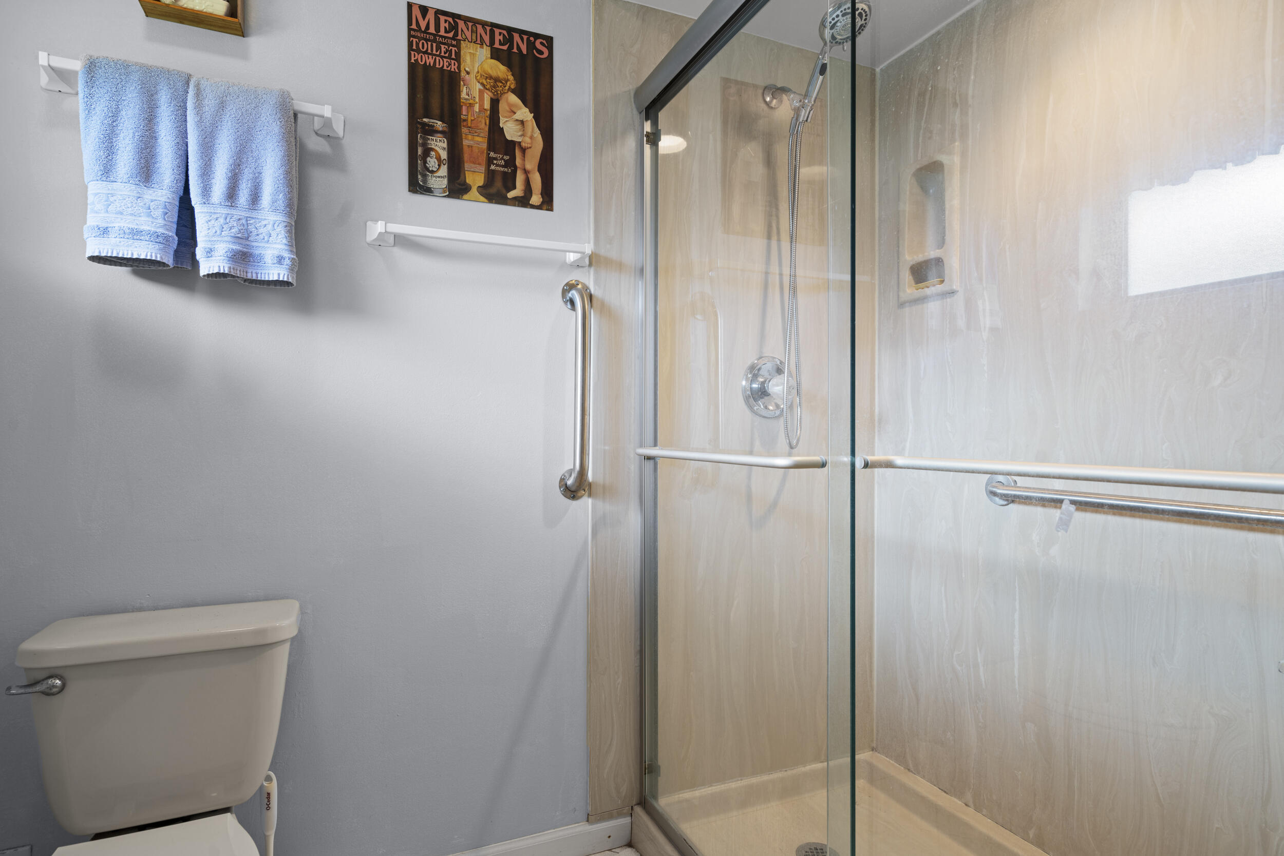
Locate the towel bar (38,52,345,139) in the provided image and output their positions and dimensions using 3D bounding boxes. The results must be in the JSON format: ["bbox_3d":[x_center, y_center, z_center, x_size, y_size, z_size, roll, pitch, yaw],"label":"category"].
[{"bbox_3d":[-0.842,-0.635,1.221,0.499,0.054,0.075,0,0,-23],"label":"towel bar"}]

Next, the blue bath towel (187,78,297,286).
[{"bbox_3d":[-0.759,-0.468,1.230,0.175,0.391,0.085,0,0,-23],"label":"blue bath towel"}]

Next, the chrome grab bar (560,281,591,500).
[{"bbox_3d":[-0.146,-0.091,1.521,0.078,0.535,0.078,0,0,-23],"label":"chrome grab bar"}]

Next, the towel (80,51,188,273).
[{"bbox_3d":[-0.911,-0.476,1.165,0.157,0.372,0.085,0,0,-23],"label":"towel"}]

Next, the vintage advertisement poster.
[{"bbox_3d":[-0.361,-0.723,1.464,0.325,0.415,0.006,0,0,-23],"label":"vintage advertisement poster"}]

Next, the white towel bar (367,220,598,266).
[{"bbox_3d":[-0.344,-0.415,1.436,0.500,0.052,0.075,0,0,-23],"label":"white towel bar"}]

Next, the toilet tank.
[{"bbox_3d":[-0.830,0.509,1.147,0.392,0.325,0.210,0,0,-23],"label":"toilet tank"}]

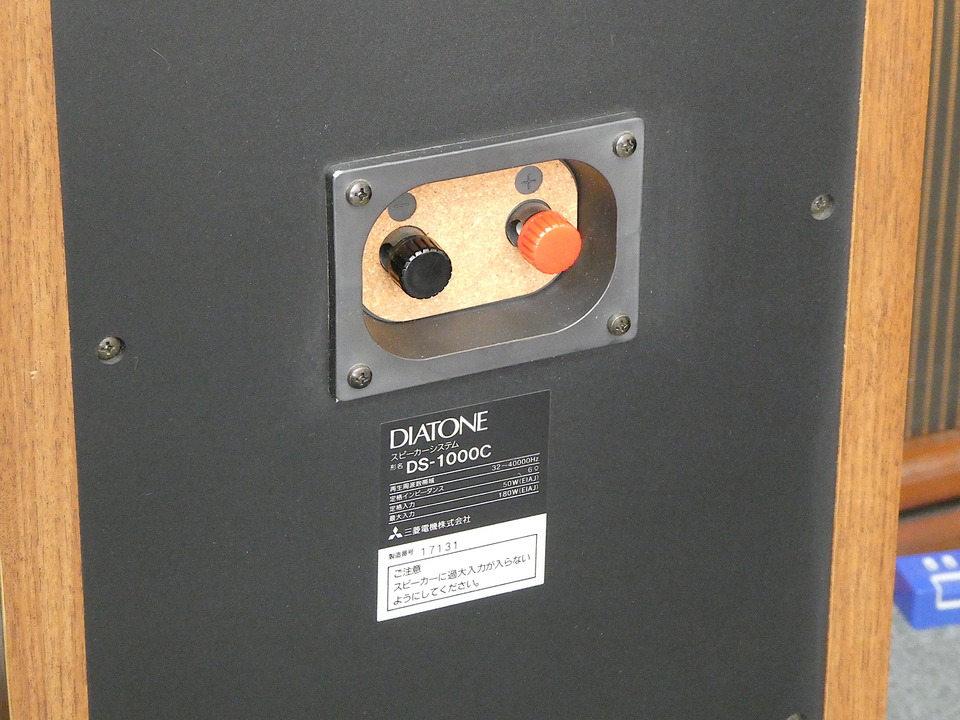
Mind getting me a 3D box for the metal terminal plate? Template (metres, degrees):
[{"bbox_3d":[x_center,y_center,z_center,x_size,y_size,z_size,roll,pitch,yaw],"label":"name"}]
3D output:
[{"bbox_3d":[-0.001,-0.037,1.045,0.112,0.079,0.025,-12,27,-25],"label":"metal terminal plate"}]

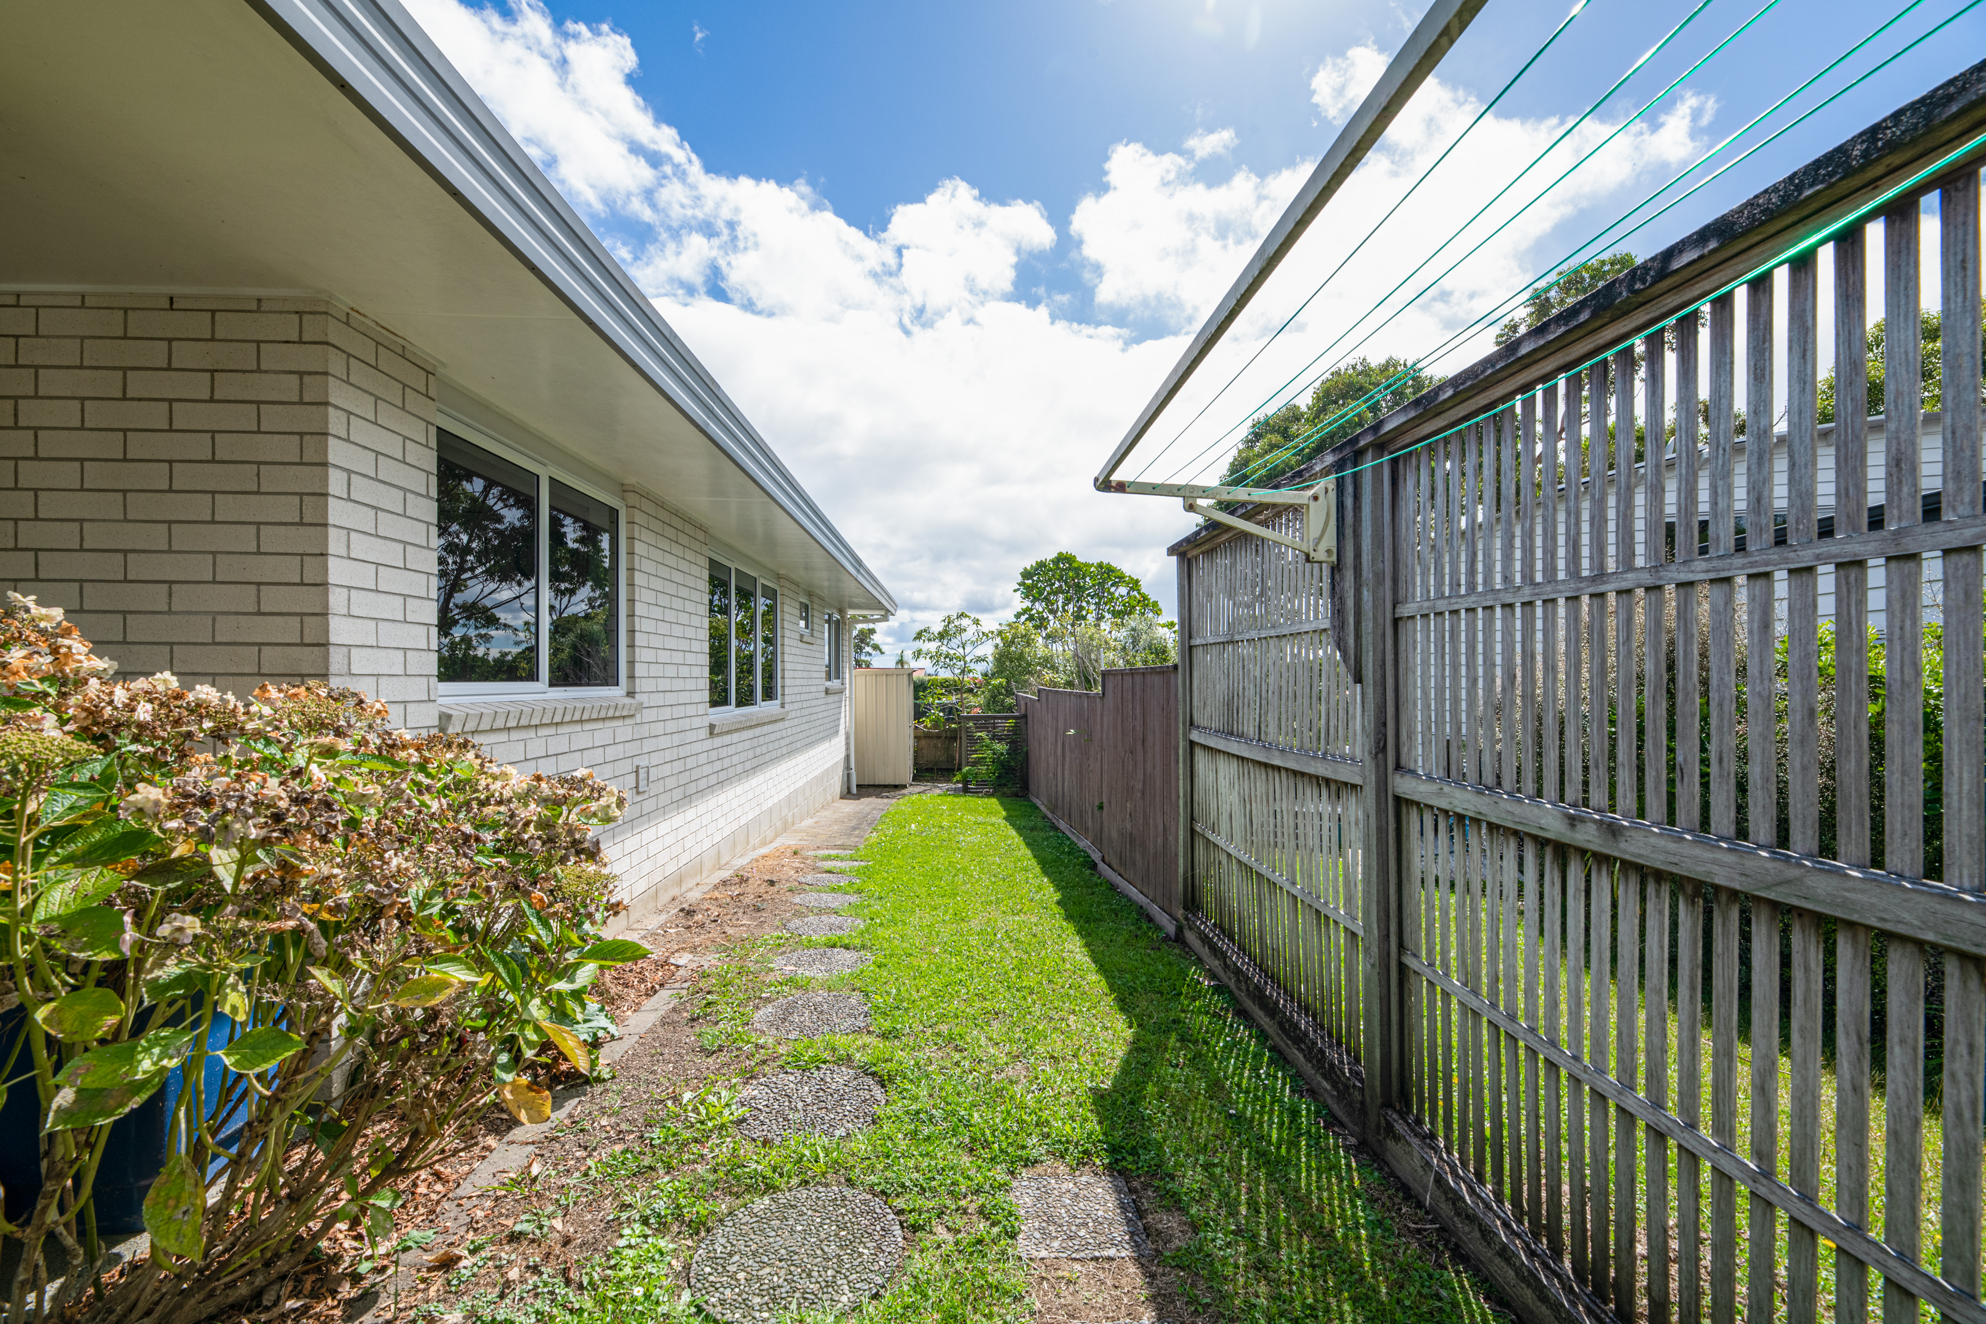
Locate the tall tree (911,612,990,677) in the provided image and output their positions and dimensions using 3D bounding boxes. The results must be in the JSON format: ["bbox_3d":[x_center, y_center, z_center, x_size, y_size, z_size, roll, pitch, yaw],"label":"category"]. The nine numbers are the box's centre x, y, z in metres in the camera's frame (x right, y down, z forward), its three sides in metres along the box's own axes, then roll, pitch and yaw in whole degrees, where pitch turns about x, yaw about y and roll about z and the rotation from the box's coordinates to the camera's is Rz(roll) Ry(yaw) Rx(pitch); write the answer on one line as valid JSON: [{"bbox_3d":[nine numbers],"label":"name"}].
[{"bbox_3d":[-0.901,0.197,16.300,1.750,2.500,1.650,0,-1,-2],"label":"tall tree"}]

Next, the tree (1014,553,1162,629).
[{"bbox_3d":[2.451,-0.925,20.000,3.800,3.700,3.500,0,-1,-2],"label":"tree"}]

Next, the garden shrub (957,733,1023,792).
[{"bbox_3d":[-0.035,1.540,11.900,1.050,0.950,0.850,0,-1,0],"label":"garden shrub"}]

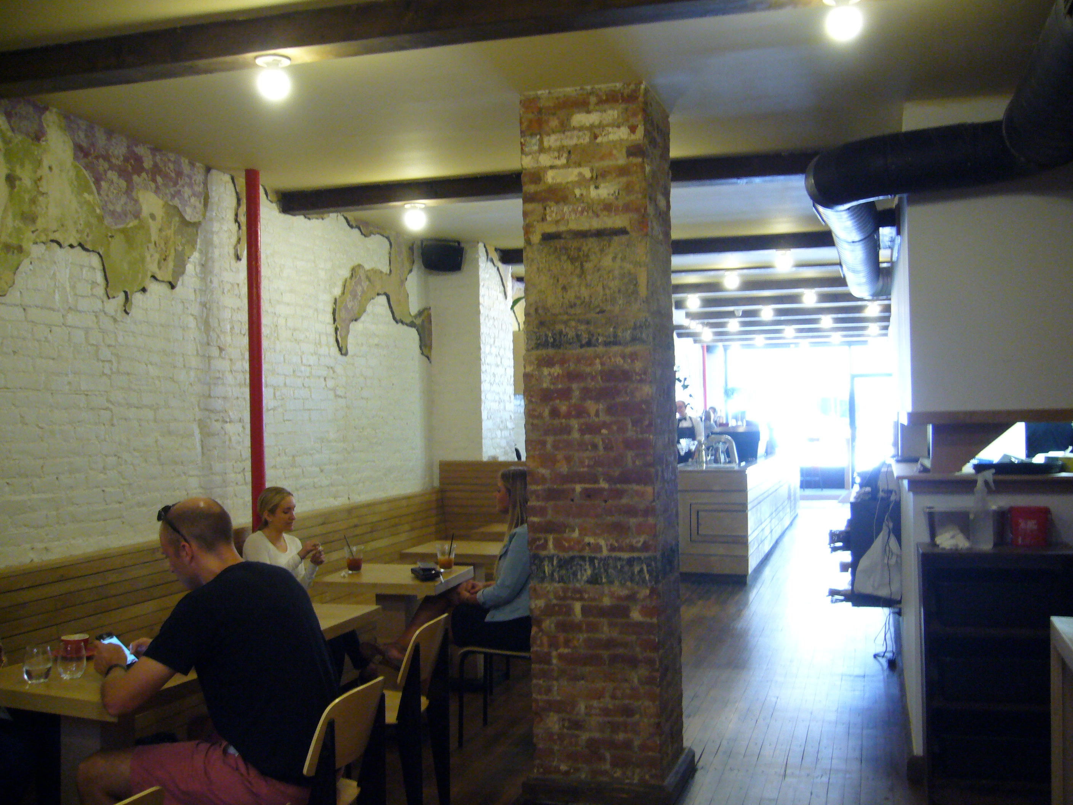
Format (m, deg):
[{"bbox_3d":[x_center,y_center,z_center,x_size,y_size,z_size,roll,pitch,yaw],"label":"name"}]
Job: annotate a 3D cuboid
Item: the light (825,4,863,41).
[{"bbox_3d":[0.901,-1.129,3.191,0.118,0.140,0.118,-1,-1,18],"label":"light"}]

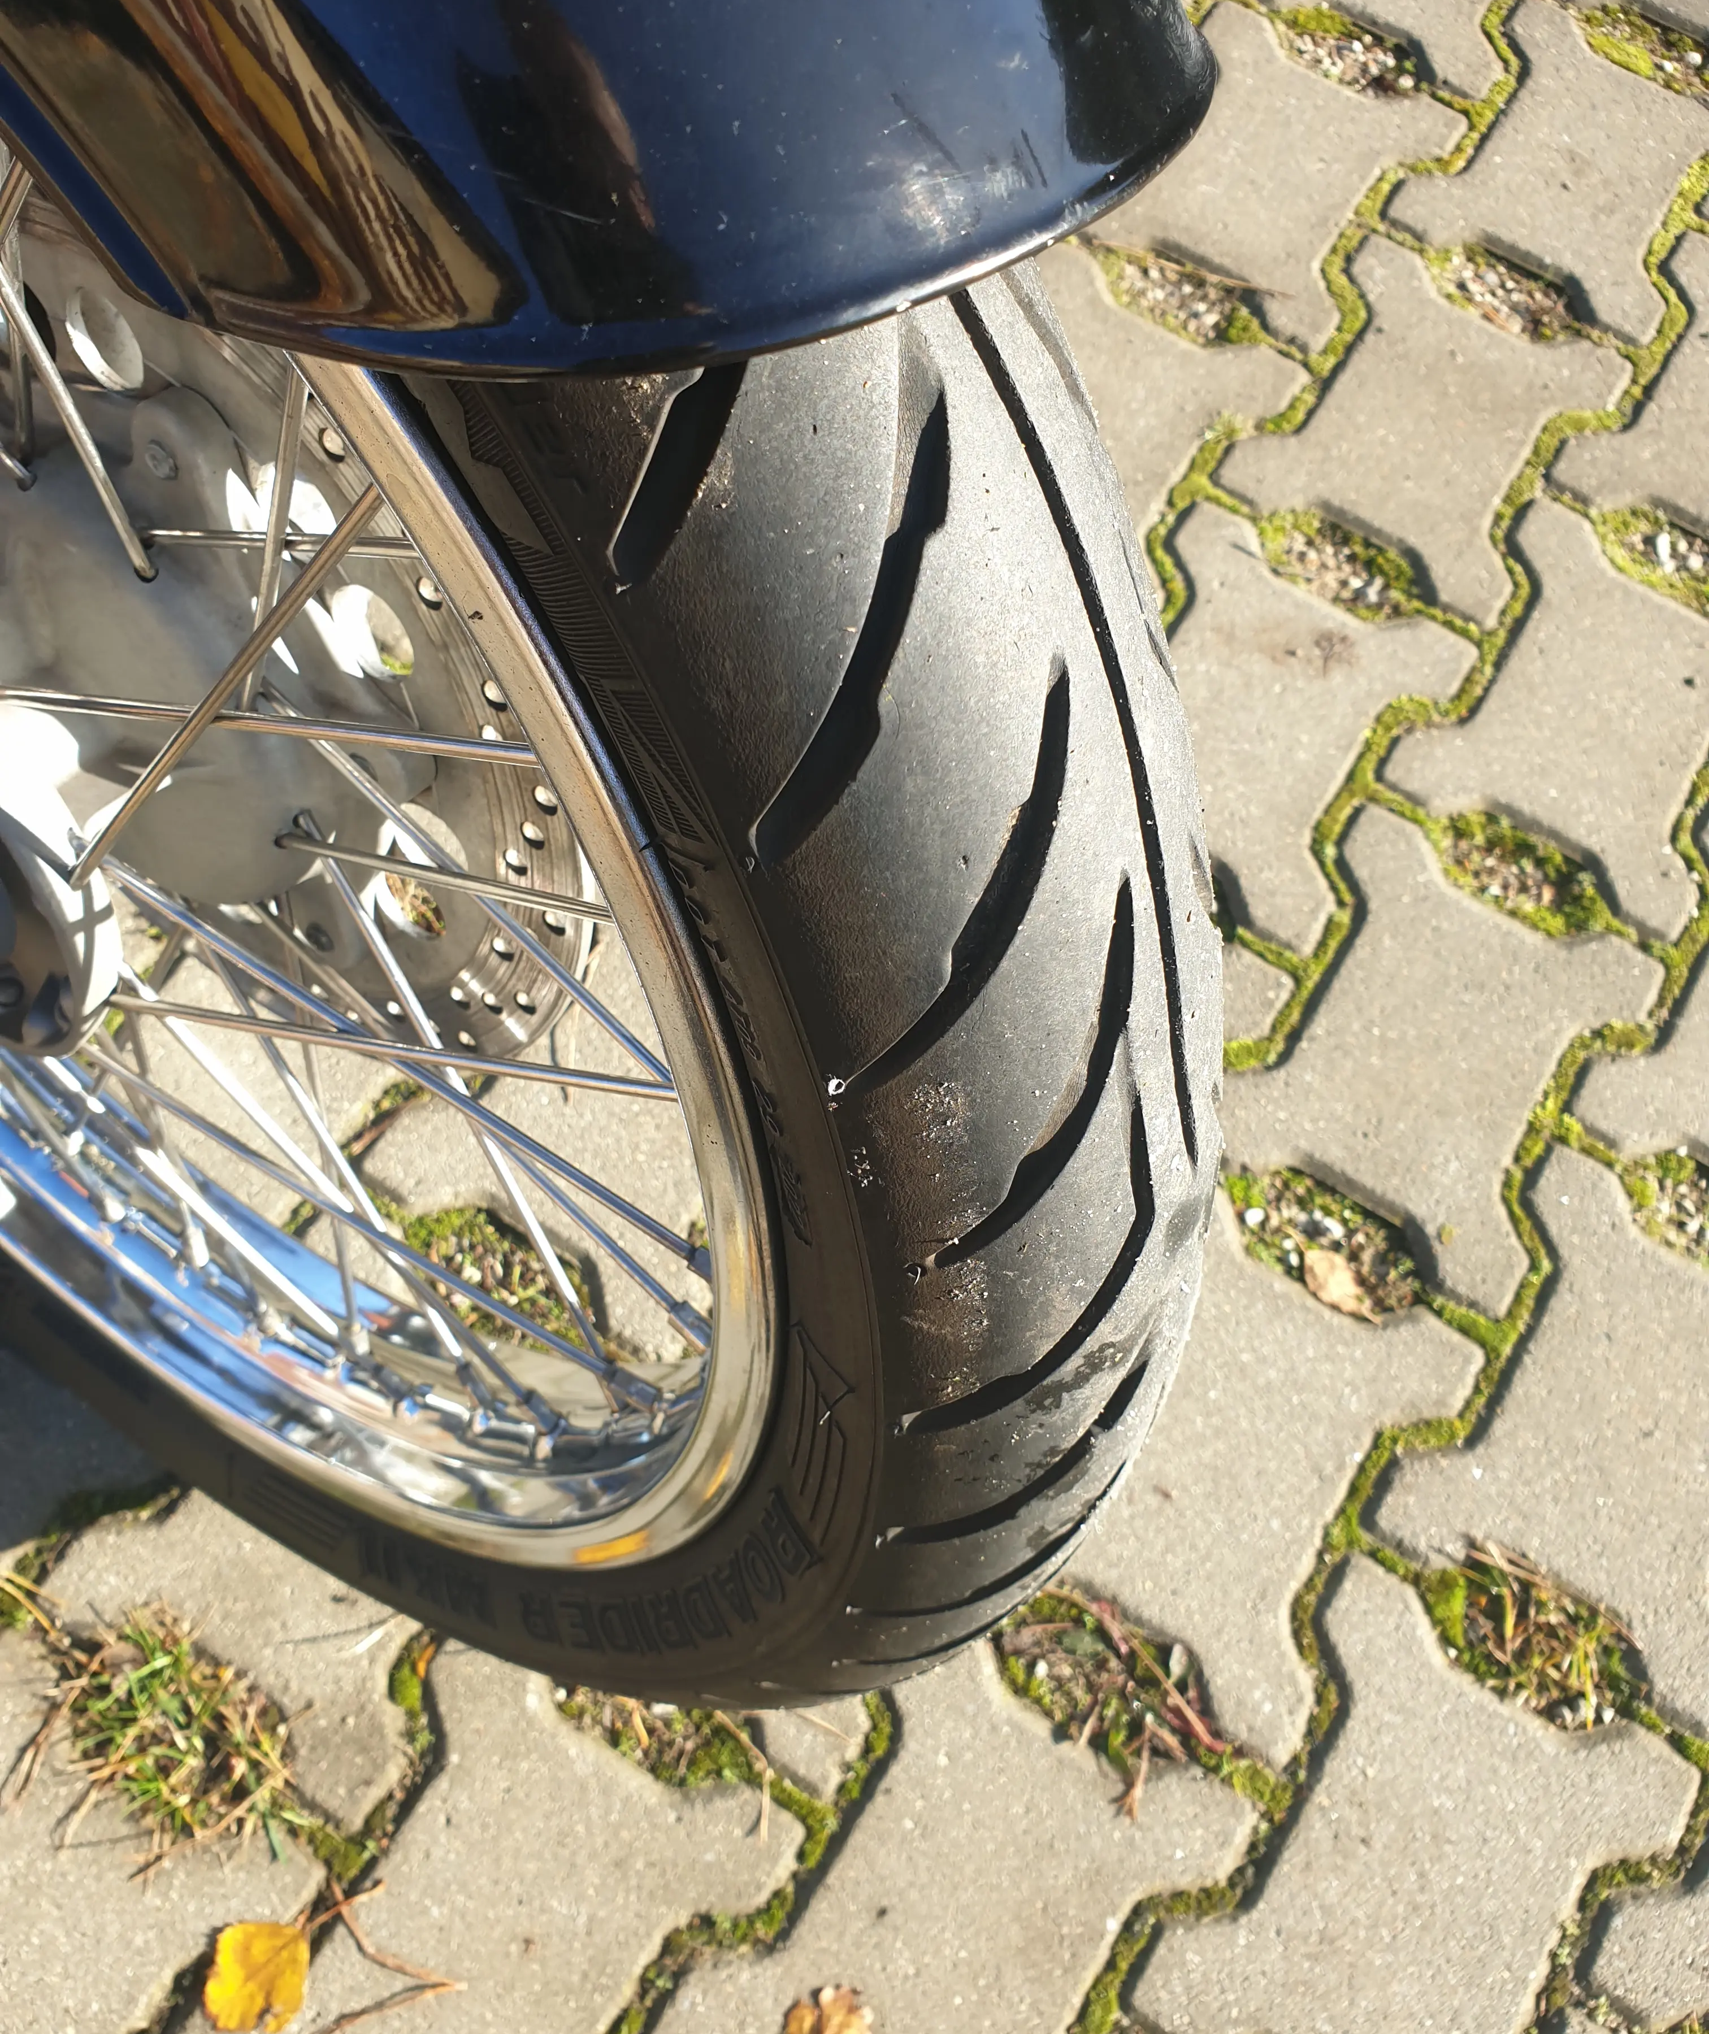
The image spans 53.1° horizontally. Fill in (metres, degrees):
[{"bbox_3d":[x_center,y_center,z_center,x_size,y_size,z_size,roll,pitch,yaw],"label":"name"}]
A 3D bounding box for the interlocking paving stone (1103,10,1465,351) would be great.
[{"bbox_3d":[0.223,-0.451,0.966,0.162,0.070,0.199,31,72,7],"label":"interlocking paving stone"}]

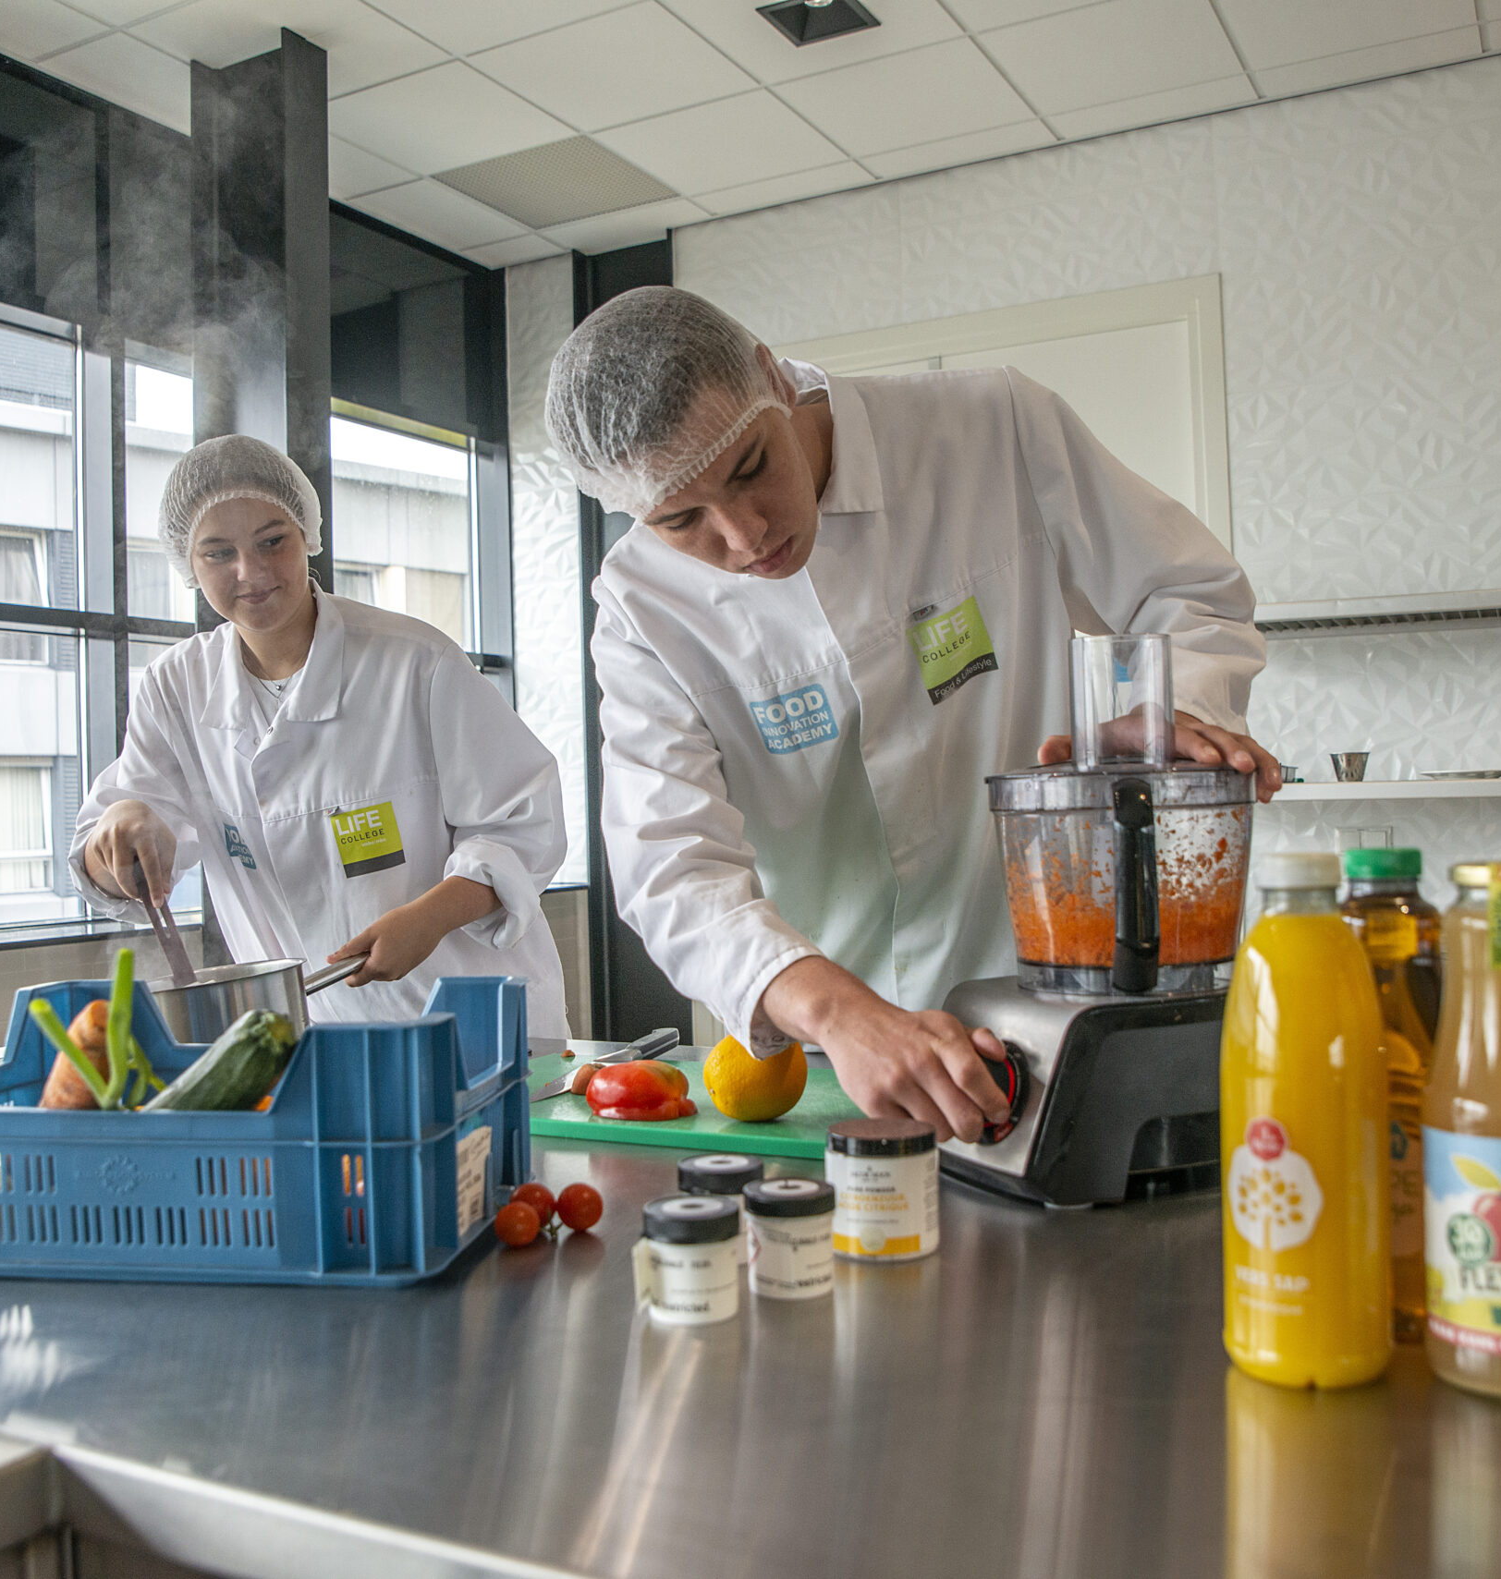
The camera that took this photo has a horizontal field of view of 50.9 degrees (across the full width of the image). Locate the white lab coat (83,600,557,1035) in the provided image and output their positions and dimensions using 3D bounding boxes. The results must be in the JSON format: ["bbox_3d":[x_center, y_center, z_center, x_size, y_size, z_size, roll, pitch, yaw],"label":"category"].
[{"bbox_3d":[-0.575,0.235,2.090,0.570,0.980,0.390,-1,0,22],"label":"white lab coat"}]

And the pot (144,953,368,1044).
[{"bbox_3d":[-0.531,0.251,1.774,0.290,0.100,0.178,-10,-1,6],"label":"pot"}]

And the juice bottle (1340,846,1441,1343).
[{"bbox_3d":[0.359,0.167,0.887,0.078,0.265,0.078,-1,0,22],"label":"juice bottle"}]

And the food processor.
[{"bbox_3d":[0.268,0.084,1.258,0.290,0.416,0.210,-1,0,-31],"label":"food processor"}]

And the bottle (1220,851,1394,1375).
[{"bbox_3d":[0.284,0.163,0.812,0.084,0.259,0.084,-1,0,44],"label":"bottle"}]

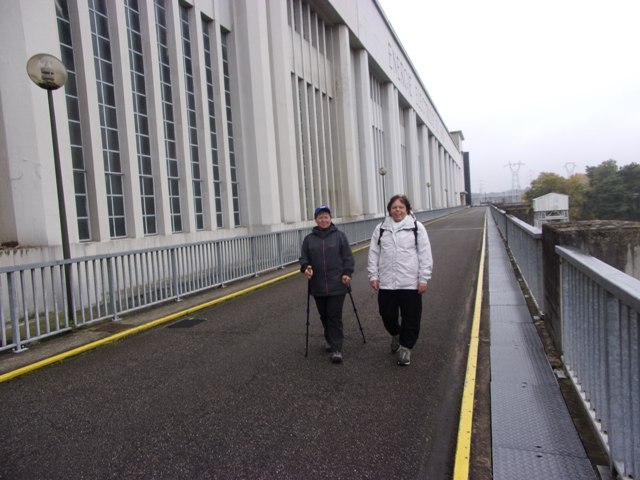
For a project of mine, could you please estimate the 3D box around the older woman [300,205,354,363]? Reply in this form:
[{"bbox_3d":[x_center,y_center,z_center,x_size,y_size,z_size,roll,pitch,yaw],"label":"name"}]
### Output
[{"bbox_3d":[0.084,0.440,4.829,0.500,1.600,0.500,-3,3,14],"label":"older woman"}]

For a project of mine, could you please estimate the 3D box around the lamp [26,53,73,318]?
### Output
[{"bbox_3d":[-3.682,-0.647,6.555,0.490,3.930,0.490,-2,3,20],"label":"lamp"}]

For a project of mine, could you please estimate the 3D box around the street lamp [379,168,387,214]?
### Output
[{"bbox_3d":[3.871,-2.337,27.377,0.490,3.950,0.490,-2,3,20],"label":"street lamp"}]

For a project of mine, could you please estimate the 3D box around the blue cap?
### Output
[{"bbox_3d":[0.025,-0.289,4.719,0.170,0.140,0.240,-3,3,10],"label":"blue cap"}]

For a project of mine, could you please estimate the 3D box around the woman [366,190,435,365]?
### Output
[{"bbox_3d":[0.791,0.383,4.595,0.570,1.650,0.470,-3,3,17],"label":"woman"}]

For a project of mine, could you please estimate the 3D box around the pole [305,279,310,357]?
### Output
[{"bbox_3d":[-0.125,0.763,4.859,0.040,0.990,0.050,5,10,14],"label":"pole"}]

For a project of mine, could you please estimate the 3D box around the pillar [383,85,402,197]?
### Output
[{"bbox_3d":[6.701,-8.026,41.715,1.050,11.300,2.500,-2,3,20],"label":"pillar"}]

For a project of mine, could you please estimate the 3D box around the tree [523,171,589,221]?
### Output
[{"bbox_3d":[48.610,-7.913,95.000,12.000,12.500,11.000,-2,3,20],"label":"tree"}]

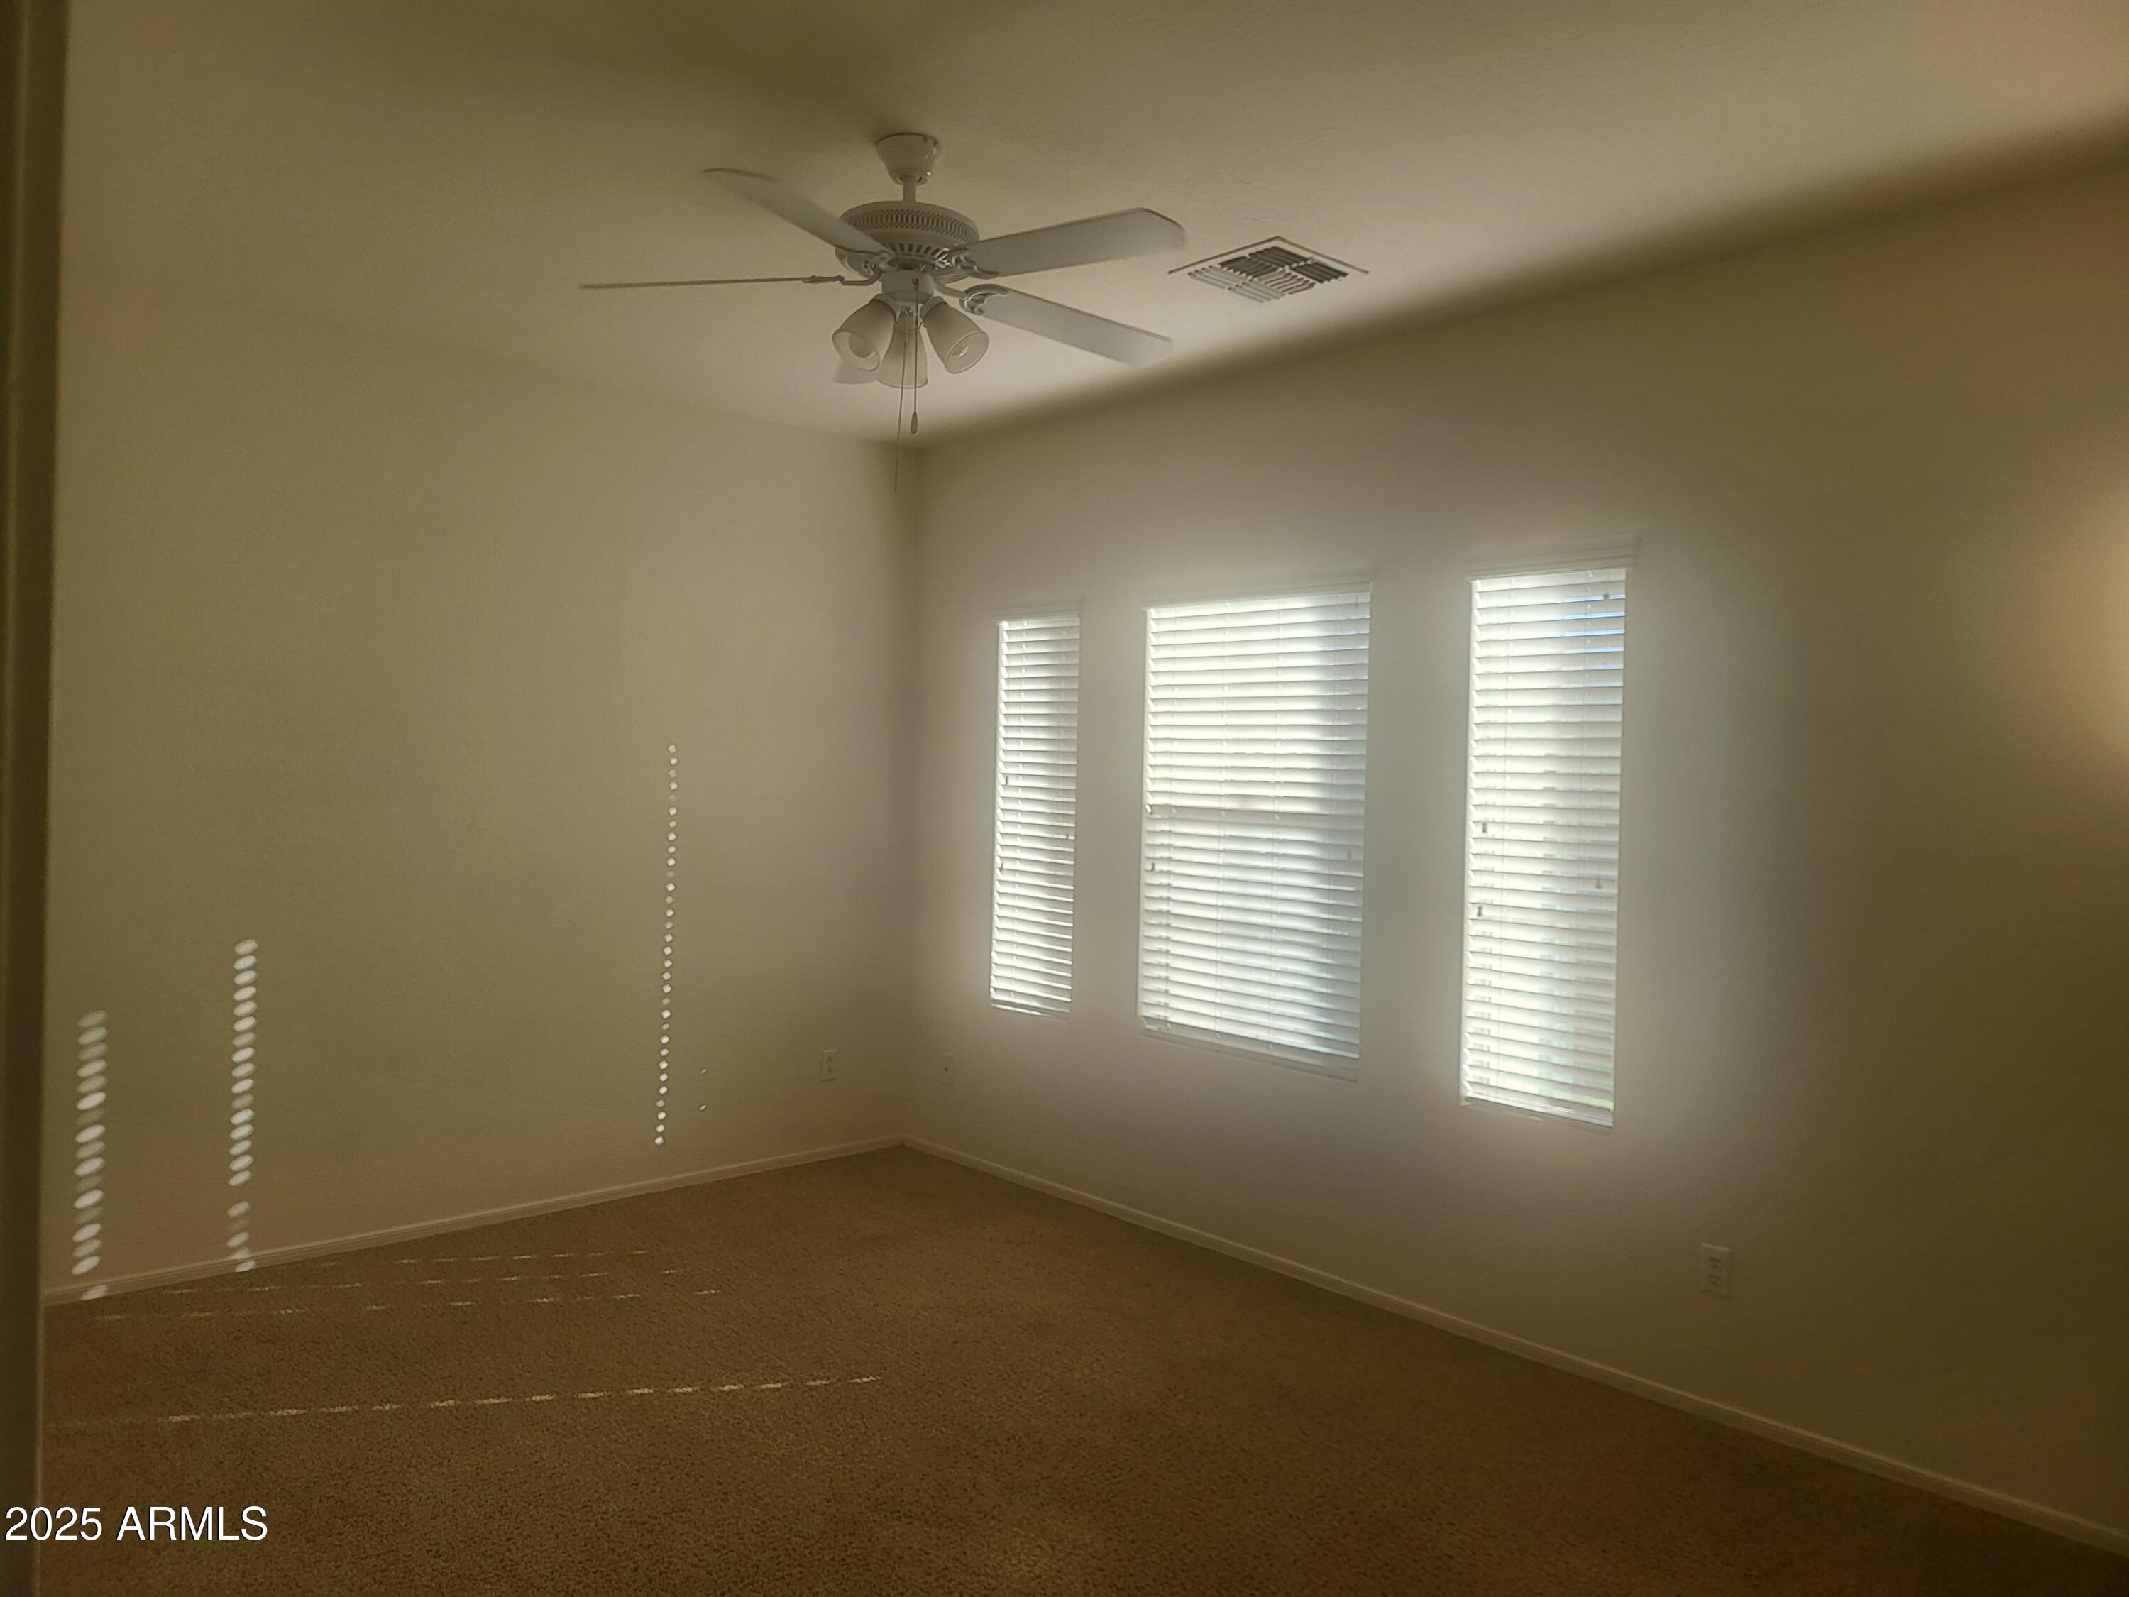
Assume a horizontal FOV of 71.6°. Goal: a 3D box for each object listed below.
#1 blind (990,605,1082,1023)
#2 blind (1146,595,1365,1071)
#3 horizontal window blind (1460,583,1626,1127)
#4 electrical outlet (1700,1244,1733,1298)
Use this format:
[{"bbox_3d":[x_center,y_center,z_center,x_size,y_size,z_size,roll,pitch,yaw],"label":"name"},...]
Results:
[{"bbox_3d":[-0.086,0.057,5.296,0.060,1.389,0.436,0,1,-42],"label":"blind"},{"bbox_3d":[0.584,0.077,4.565,0.080,1.376,0.890,0,1,-42],"label":"blind"},{"bbox_3d":[1.249,0.120,3.824,0.060,1.398,0.432,0,1,-42],"label":"horizontal window blind"},{"bbox_3d":[1.528,1.109,3.460,0.010,0.115,0.071,0,1,-42],"label":"electrical outlet"}]

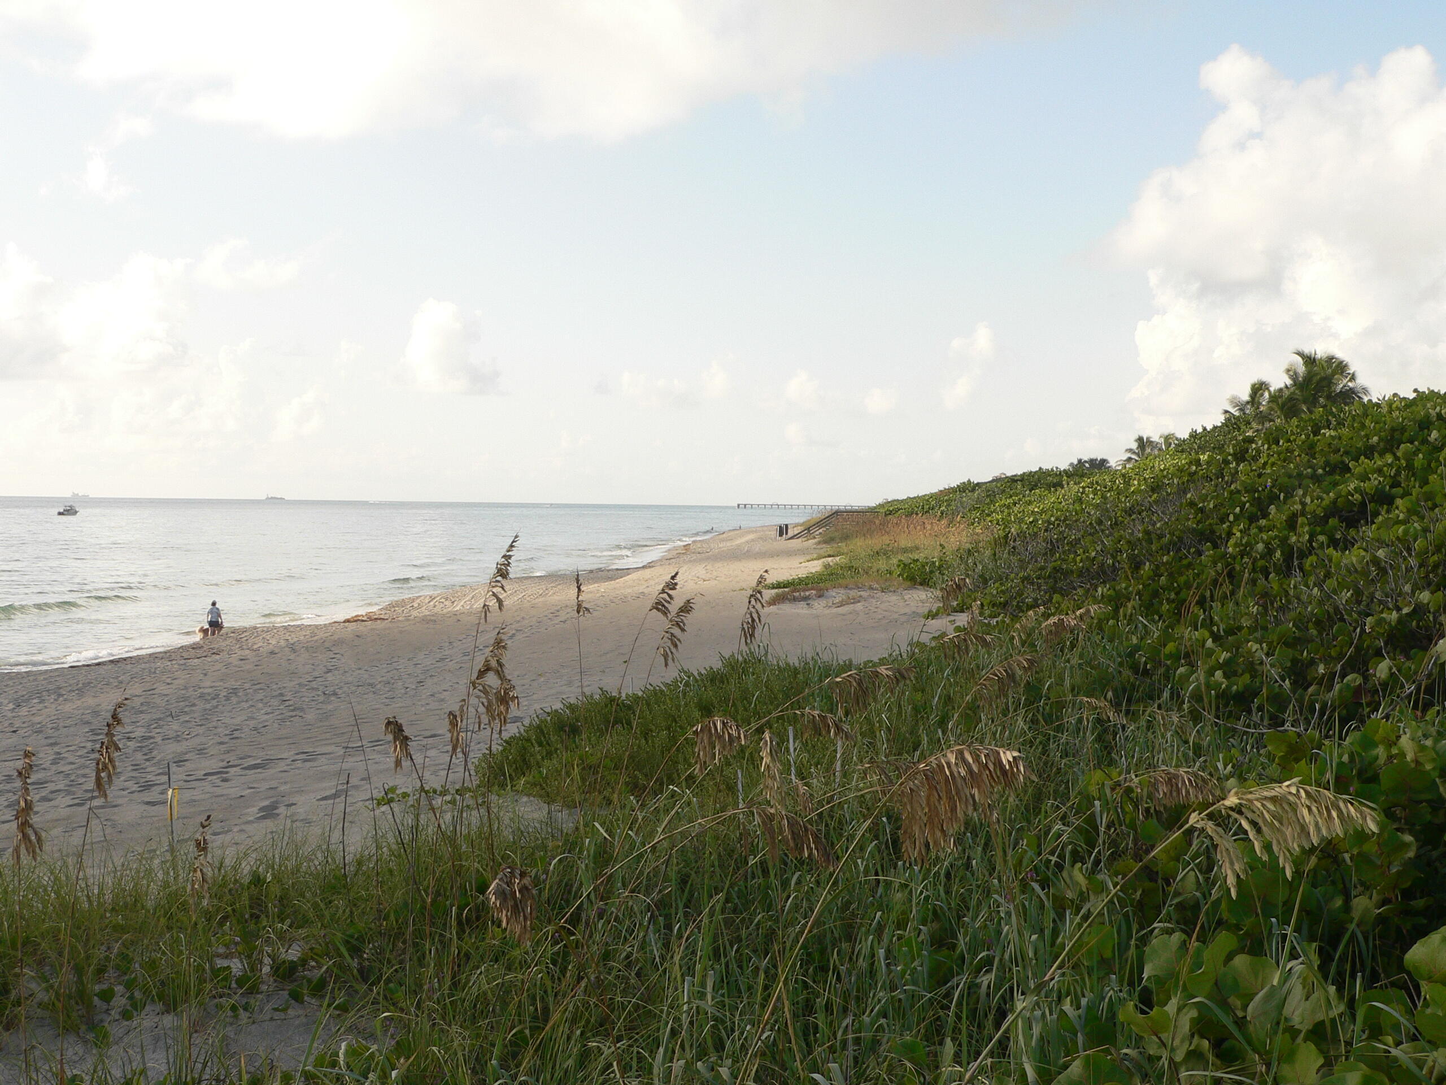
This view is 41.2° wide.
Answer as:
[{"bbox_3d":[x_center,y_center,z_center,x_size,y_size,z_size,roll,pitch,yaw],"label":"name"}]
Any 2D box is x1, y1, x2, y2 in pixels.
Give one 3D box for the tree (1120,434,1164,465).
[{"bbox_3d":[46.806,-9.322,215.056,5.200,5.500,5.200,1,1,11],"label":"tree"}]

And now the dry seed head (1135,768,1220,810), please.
[{"bbox_3d":[1.232,0.666,5.200,0.236,0.113,0.120,1,1,13],"label":"dry seed head"}]

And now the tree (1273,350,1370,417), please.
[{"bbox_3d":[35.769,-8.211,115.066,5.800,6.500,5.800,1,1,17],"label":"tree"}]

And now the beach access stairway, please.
[{"bbox_3d":[9.945,-1.549,170.000,8.300,2.900,1.900,1,1,3],"label":"beach access stairway"}]

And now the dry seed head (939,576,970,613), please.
[{"bbox_3d":[1.298,0.289,10.800,0.178,0.215,0.160,1,1,7],"label":"dry seed head"}]

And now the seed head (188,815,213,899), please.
[{"bbox_3d":[-1.958,1.181,7.200,0.095,0.325,0.095,0,1,-15],"label":"seed head"}]

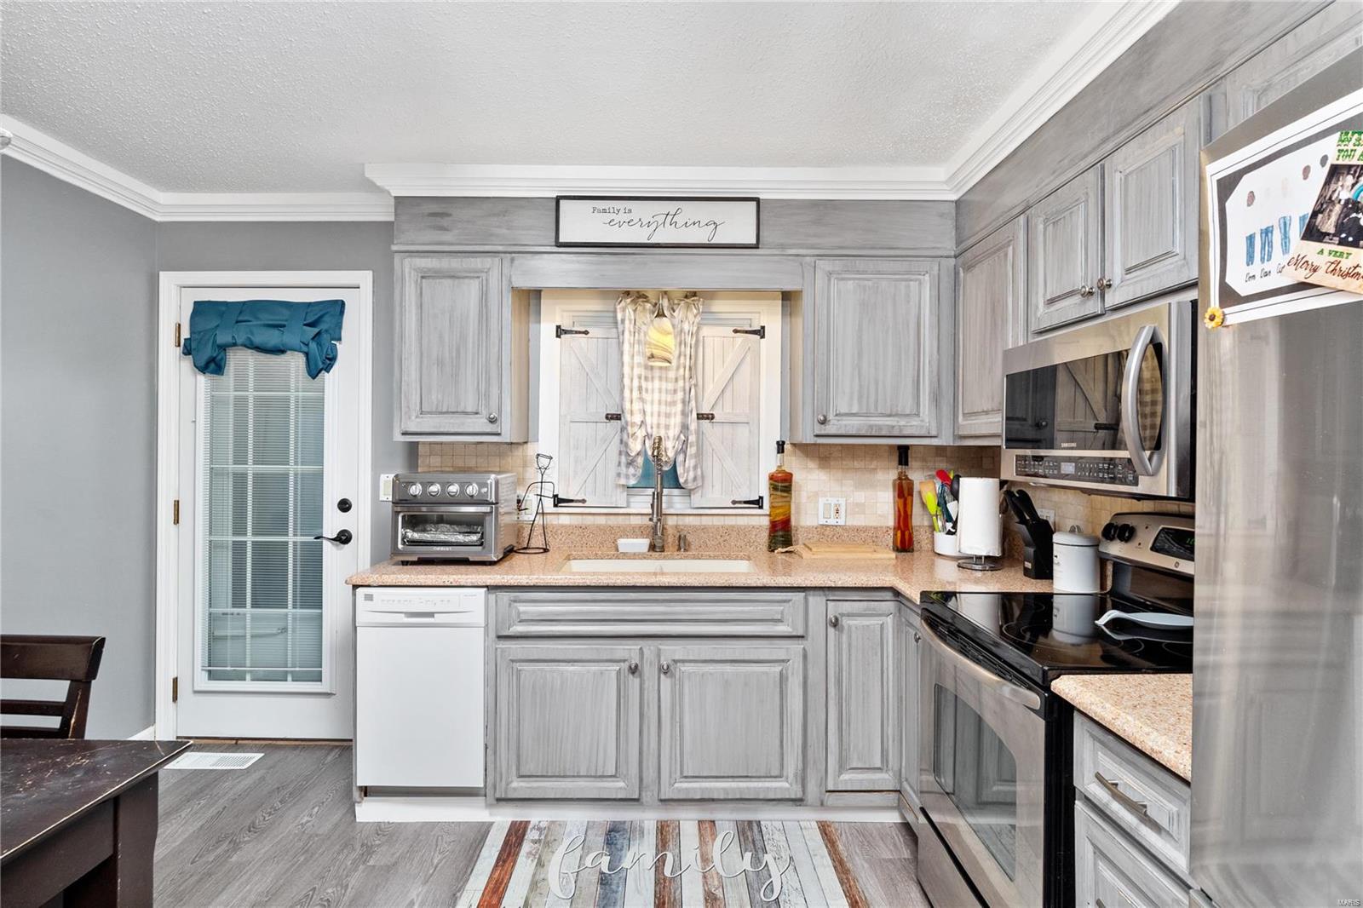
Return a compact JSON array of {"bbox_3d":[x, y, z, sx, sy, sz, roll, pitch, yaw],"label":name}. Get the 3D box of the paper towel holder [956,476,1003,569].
[{"bbox_3d":[1.156,0.265,2.632,0.175,0.345,0.175,0,0,0],"label":"paper towel holder"}]

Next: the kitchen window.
[{"bbox_3d":[-0.087,-0.227,2.988,1.053,0.982,0.080,0,0,0],"label":"kitchen window"}]

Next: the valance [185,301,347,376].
[{"bbox_3d":[-1.831,-0.506,2.994,0.707,0.334,0.080,0,1,0],"label":"valance"}]

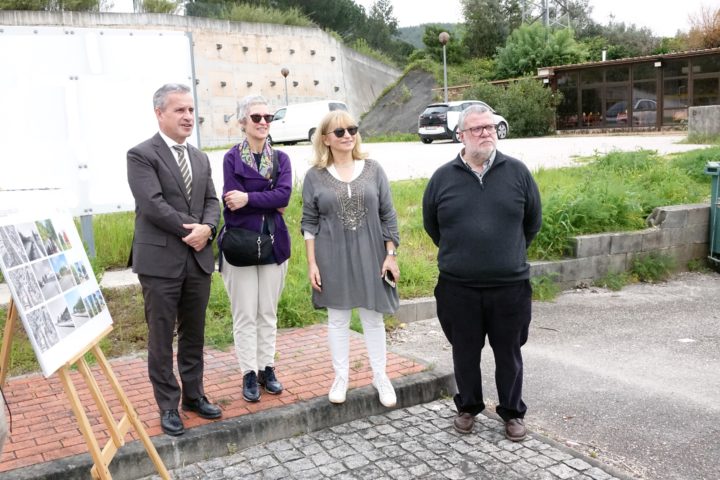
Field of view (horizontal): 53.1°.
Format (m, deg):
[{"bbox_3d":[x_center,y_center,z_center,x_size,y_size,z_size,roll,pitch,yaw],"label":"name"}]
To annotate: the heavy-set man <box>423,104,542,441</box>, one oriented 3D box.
[{"bbox_3d":[0.631,0.161,3.679,0.600,1.680,0.420,-2,9,9],"label":"heavy-set man"}]

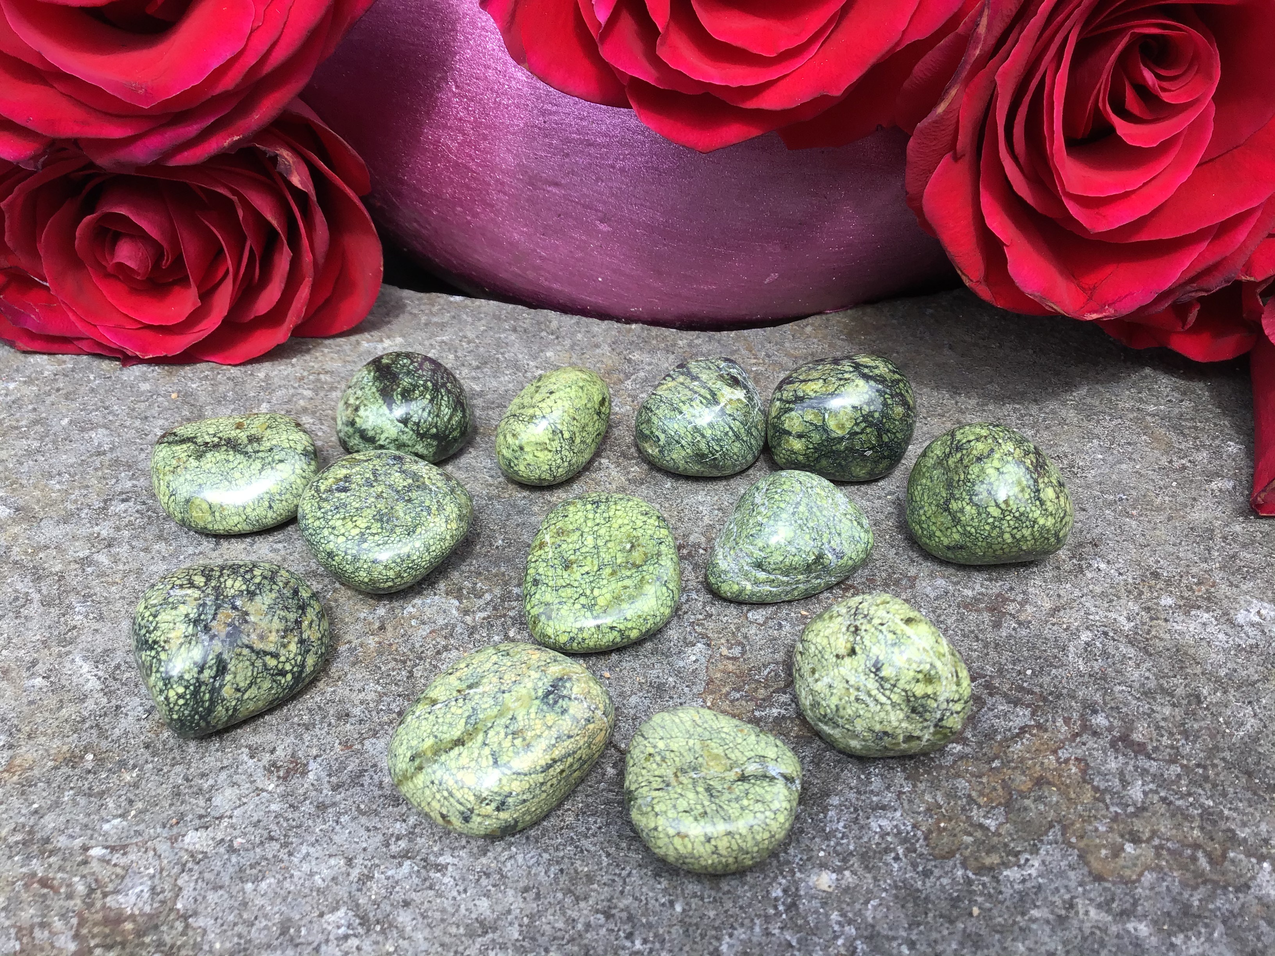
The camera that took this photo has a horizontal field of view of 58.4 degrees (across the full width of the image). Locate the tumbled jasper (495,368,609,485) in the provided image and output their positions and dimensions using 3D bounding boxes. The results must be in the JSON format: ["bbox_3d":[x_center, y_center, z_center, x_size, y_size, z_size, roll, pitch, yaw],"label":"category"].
[{"bbox_3d":[-0.015,-0.010,0.215,0.017,0.016,0.029,16,42,18],"label":"tumbled jasper"}]

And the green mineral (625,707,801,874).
[{"bbox_3d":[0.010,0.042,0.155,0.023,0.012,0.024,-17,42,-19],"label":"green mineral"}]

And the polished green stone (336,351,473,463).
[{"bbox_3d":[-0.043,-0.013,0.211,0.023,0.017,0.025,-24,43,-30],"label":"polished green stone"}]

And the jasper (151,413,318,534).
[{"bbox_3d":[-0.072,-0.001,0.206,0.030,0.015,0.026,17,42,19],"label":"jasper"}]

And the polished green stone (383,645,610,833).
[{"bbox_3d":[-0.018,0.033,0.150,0.025,0.013,0.029,26,43,31],"label":"polished green stone"}]

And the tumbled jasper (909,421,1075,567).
[{"bbox_3d":[0.058,0.003,0.188,0.025,0.019,0.024,-5,36,-7],"label":"tumbled jasper"}]

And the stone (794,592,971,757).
[{"bbox_3d":[0.034,0.027,0.157,0.023,0.016,0.025,-5,36,-7],"label":"stone"}]

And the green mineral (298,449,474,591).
[{"bbox_3d":[-0.042,0.006,0.187,0.026,0.014,0.030,-19,40,-24],"label":"green mineral"}]

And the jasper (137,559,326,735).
[{"bbox_3d":[-0.061,0.025,0.172,0.027,0.017,0.030,-21,44,-23],"label":"jasper"}]

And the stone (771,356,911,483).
[{"bbox_3d":[0.038,-0.012,0.214,0.027,0.019,0.027,10,40,12],"label":"stone"}]

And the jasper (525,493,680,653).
[{"bbox_3d":[-0.006,0.015,0.187,0.026,0.013,0.033,0,40,0],"label":"jasper"}]

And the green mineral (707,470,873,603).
[{"bbox_3d":[0.025,0.010,0.191,0.029,0.015,0.022,-28,47,-30],"label":"green mineral"}]

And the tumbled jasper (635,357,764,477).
[{"bbox_3d":[0.012,-0.012,0.209,0.023,0.018,0.024,3,36,4],"label":"tumbled jasper"}]

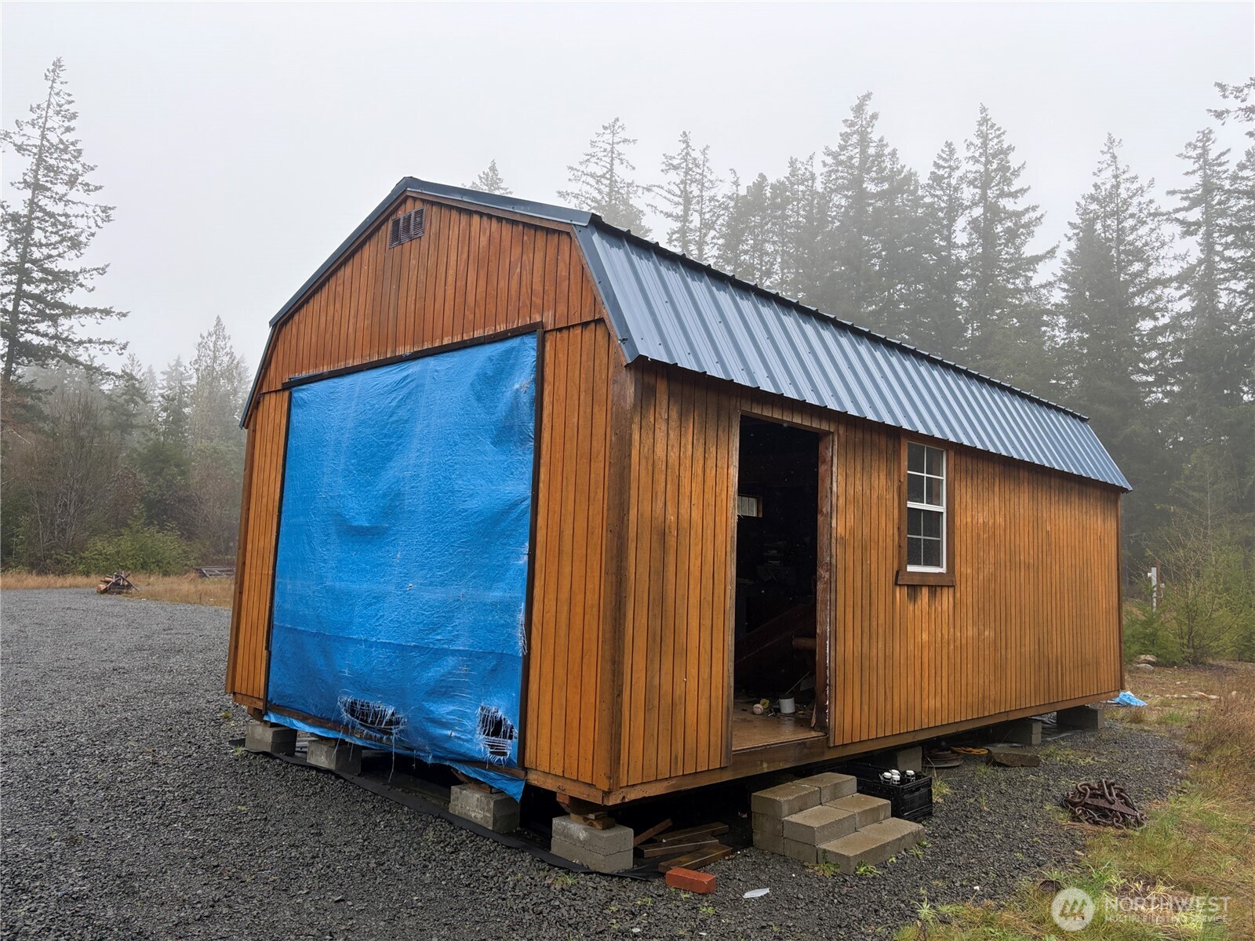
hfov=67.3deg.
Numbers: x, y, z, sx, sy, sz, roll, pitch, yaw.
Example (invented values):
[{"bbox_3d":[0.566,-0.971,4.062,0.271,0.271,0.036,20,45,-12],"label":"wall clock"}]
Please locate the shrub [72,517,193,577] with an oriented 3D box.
[{"bbox_3d":[-22.453,3.466,43.000,5.500,2.750,4.200,5,-7,-27],"label":"shrub"}]

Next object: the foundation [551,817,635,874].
[{"bbox_3d":[-0.176,1.833,4.642,0.196,0.180,0.400,8,-8,-43],"label":"foundation"}]

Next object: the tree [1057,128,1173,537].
[{"bbox_3d":[19.711,-3.910,37.863,5.100,19.938,5.100,-1,-7,28],"label":"tree"}]

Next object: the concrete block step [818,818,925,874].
[{"bbox_3d":[1.253,1.912,4.820,0.195,0.094,0.805,-3,-8,40],"label":"concrete block step"}]

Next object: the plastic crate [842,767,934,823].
[{"bbox_3d":[1.495,1.952,5.685,0.520,0.235,0.420,-3,-8,40],"label":"plastic crate"}]

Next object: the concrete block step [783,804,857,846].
[{"bbox_3d":[0.982,1.807,4.800,0.192,0.093,0.400,-3,-8,40],"label":"concrete block step"}]

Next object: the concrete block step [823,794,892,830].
[{"bbox_3d":[1.244,1.849,5.105,0.192,0.093,0.400,-3,-8,40],"label":"concrete block step"}]

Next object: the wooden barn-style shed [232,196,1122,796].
[{"bbox_3d":[1.060,0.266,8.483,4.265,3.538,7.415,-4,-9,44],"label":"wooden barn-style shed"}]

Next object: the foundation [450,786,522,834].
[{"bbox_3d":[-0.800,1.895,5.301,0.400,0.180,0.196,-4,-8,44],"label":"foundation"}]

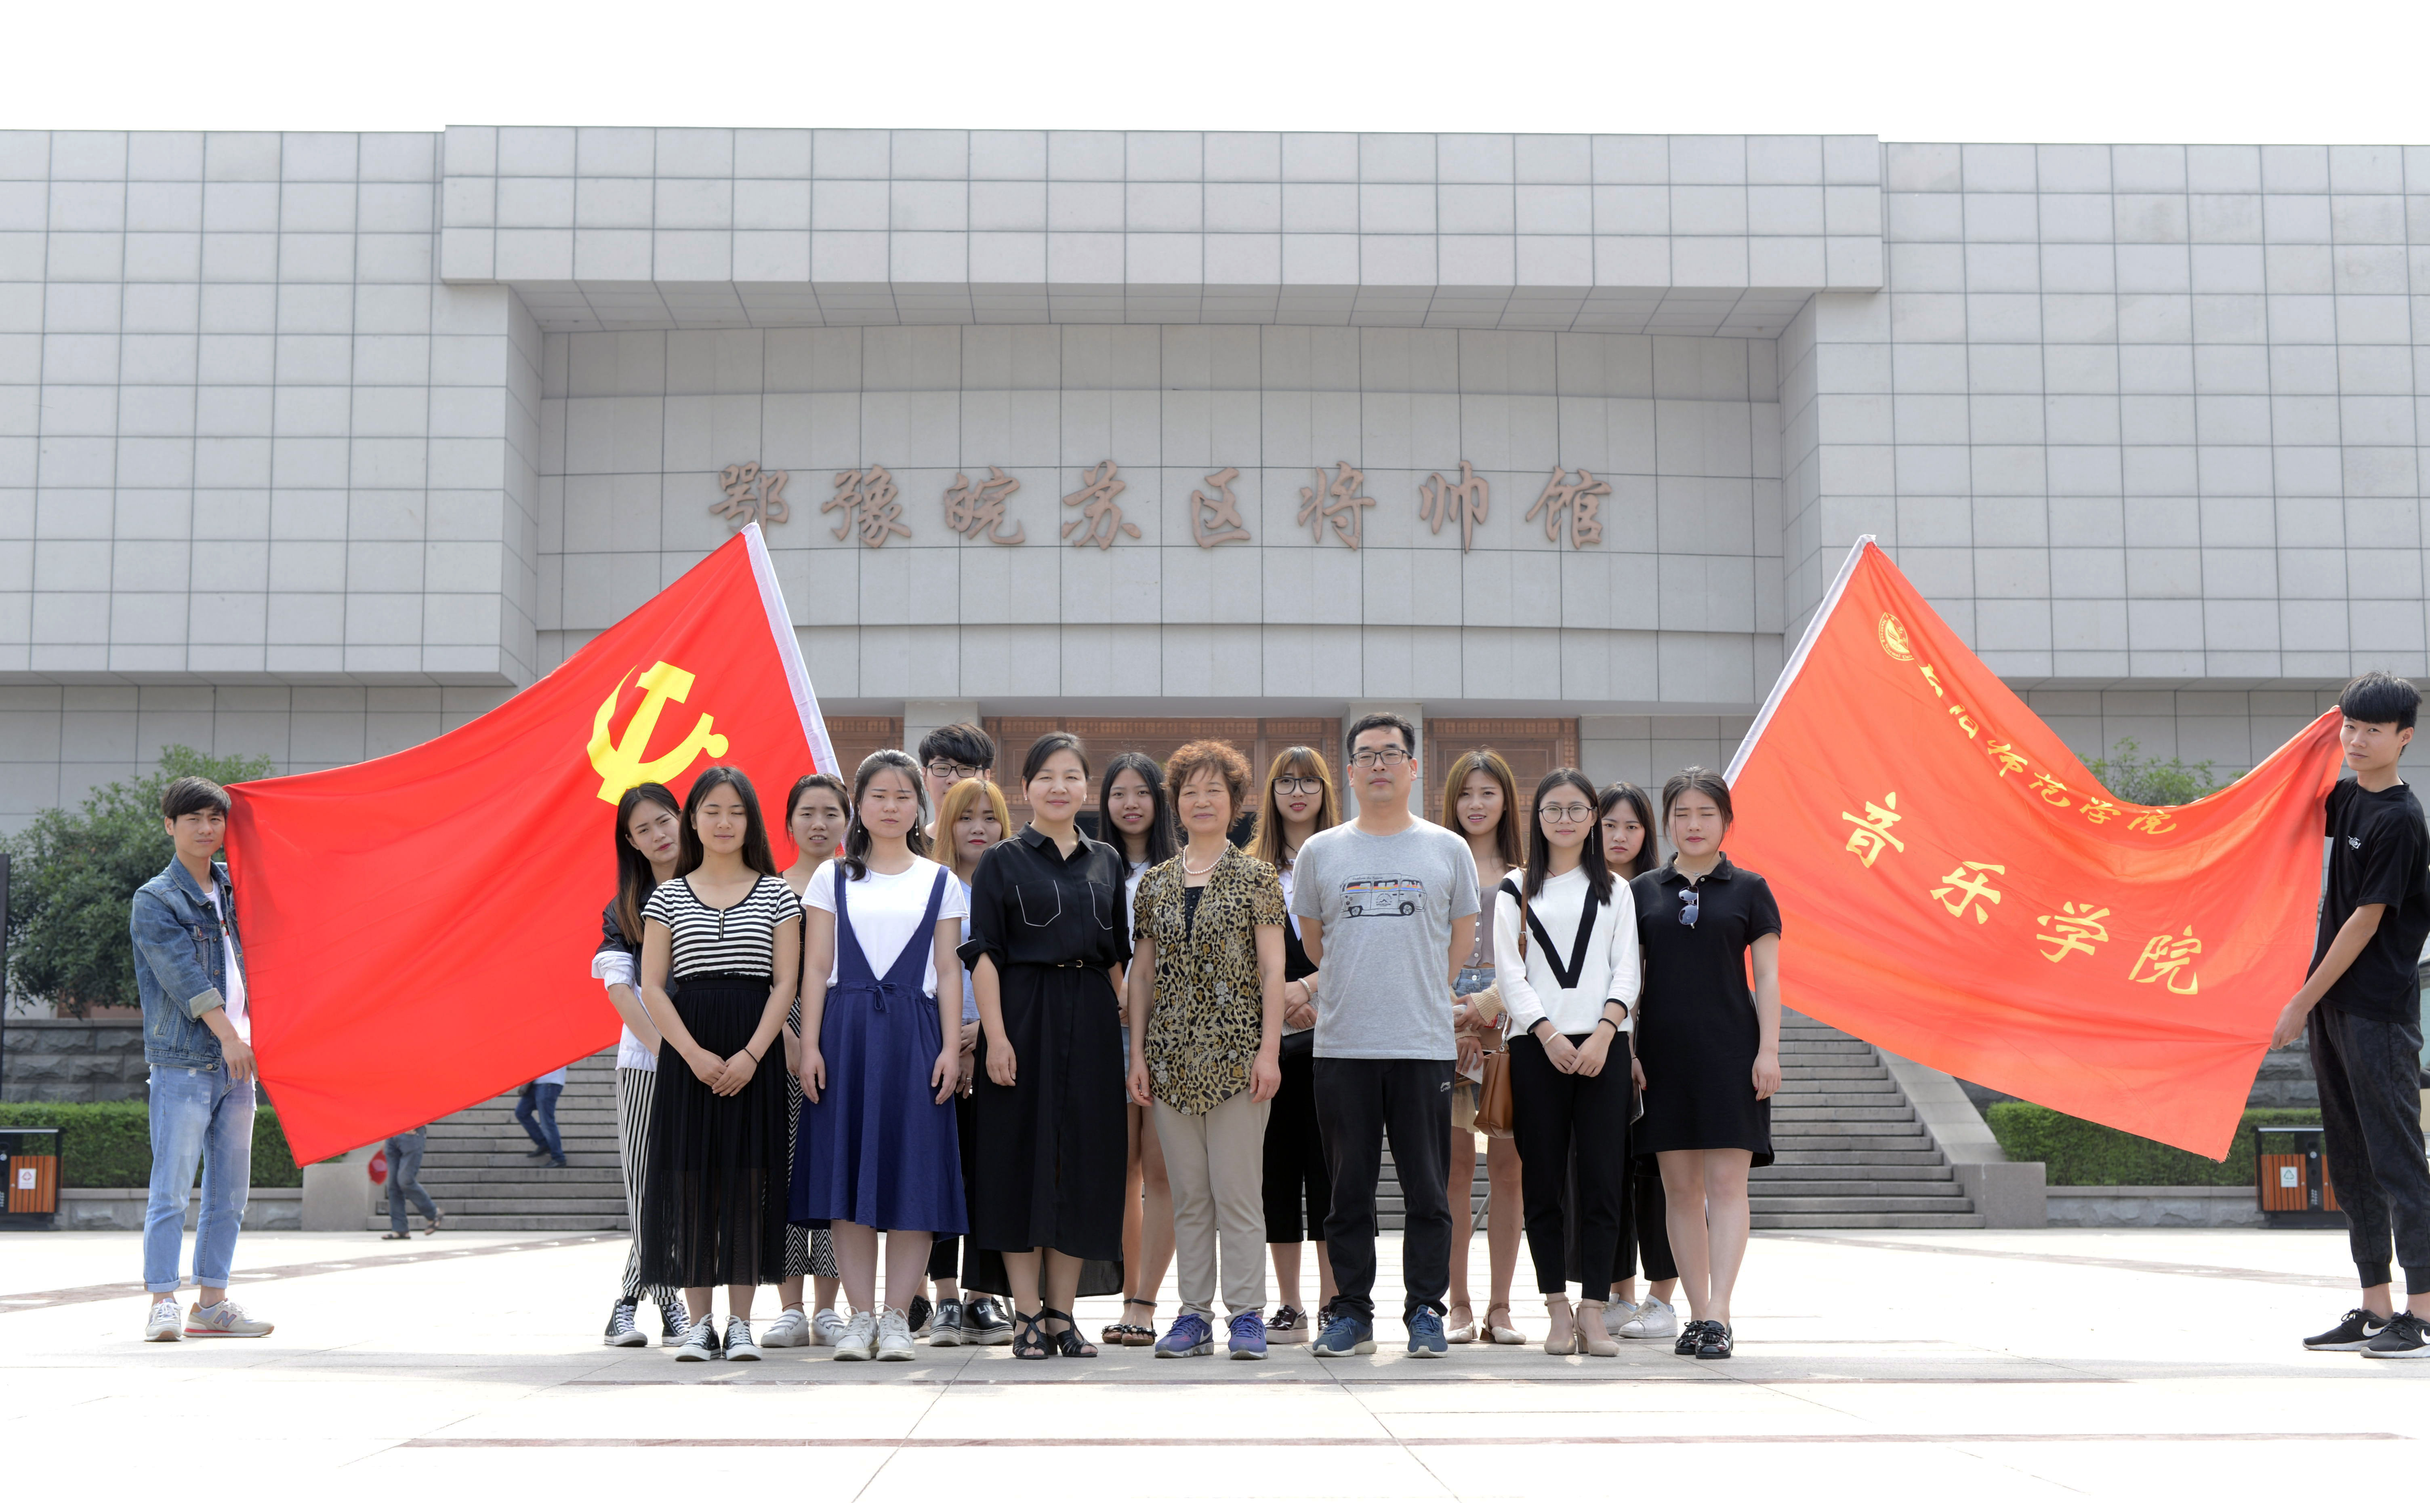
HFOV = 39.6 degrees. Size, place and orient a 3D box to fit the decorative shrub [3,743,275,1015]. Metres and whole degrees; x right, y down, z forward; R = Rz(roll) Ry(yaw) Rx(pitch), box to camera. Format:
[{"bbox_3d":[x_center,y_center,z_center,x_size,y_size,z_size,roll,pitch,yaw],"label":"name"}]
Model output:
[{"bbox_3d":[-9.904,1.191,31.086,2.763,2.560,2.542,0,-7,0],"label":"decorative shrub"}]

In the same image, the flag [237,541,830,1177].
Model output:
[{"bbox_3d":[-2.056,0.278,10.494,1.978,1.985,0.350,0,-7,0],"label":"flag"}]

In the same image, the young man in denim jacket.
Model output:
[{"bbox_3d":[-3.062,0.920,10.207,0.380,1.689,0.460,-7,-10,44],"label":"young man in denim jacket"}]

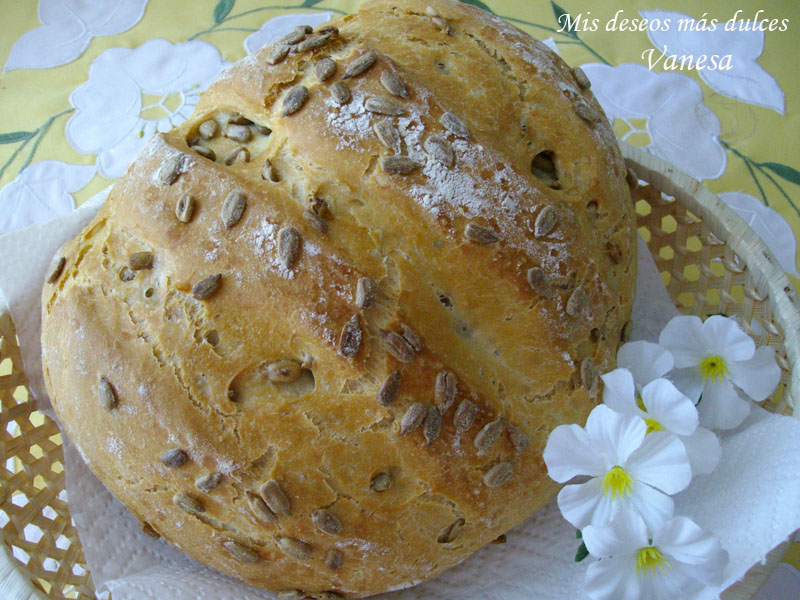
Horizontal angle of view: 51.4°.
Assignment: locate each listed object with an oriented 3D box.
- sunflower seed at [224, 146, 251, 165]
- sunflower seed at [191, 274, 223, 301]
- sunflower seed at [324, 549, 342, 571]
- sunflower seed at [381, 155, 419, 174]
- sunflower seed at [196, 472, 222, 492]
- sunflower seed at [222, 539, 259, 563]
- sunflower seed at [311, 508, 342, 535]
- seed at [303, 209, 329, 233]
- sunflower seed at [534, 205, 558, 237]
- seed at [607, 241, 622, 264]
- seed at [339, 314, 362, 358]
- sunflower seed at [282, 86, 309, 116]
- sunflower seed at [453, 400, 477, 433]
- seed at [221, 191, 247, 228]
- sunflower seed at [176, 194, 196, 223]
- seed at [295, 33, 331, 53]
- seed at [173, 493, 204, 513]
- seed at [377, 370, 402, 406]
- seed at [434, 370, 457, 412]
[{"bbox_3d":[-0.047,-0.042,0.243,0.010,0.004,0.005,-32,65,-6],"label":"sunflower seed"},{"bbox_3d":[-0.058,-0.005,0.251,0.010,0.003,0.004,-36,80,-6],"label":"sunflower seed"},{"bbox_3d":[-0.018,0.073,0.235,0.005,0.009,0.003,6,28,-11],"label":"sunflower seed"},{"bbox_3d":[0.000,-0.040,0.244,0.011,0.003,0.005,9,67,-2],"label":"sunflower seed"},{"bbox_3d":[-0.054,0.052,0.237,0.009,0.004,0.004,-24,87,6],"label":"sunflower seed"},{"bbox_3d":[-0.046,0.072,0.240,0.011,0.005,0.003,31,30,-6],"label":"sunflower seed"},{"bbox_3d":[-0.019,0.057,0.215,0.009,0.004,0.005,39,93,-11],"label":"sunflower seed"},{"bbox_3d":[-0.024,-0.022,0.235,0.010,0.003,0.004,40,27,14],"label":"seed"},{"bbox_3d":[0.042,-0.022,0.238,0.005,0.004,0.011,36,68,-7],"label":"sunflower seed"},{"bbox_3d":[0.071,-0.015,0.274,0.004,0.003,0.008,-28,90,-15],"label":"seed"},{"bbox_3d":[-0.014,0.010,0.239,0.006,0.004,0.012,9,78,-1],"label":"seed"},{"bbox_3d":[-0.032,-0.062,0.259,0.005,0.003,0.013,23,65,20],"label":"sunflower seed"},{"bbox_3d":[0.017,0.031,0.219,0.005,0.004,0.009,28,83,-14],"label":"sunflower seed"},{"bbox_3d":[-0.046,-0.025,0.229,0.006,0.004,0.011,7,71,10],"label":"seed"},{"bbox_3d":[-0.068,-0.029,0.263,0.006,0.003,0.009,4,77,4],"label":"sunflower seed"},{"bbox_3d":[-0.028,-0.084,0.271,0.011,0.004,0.005,-25,53,-9],"label":"seed"},{"bbox_3d":[-0.061,0.059,0.242,0.010,0.003,0.004,26,90,3],"label":"seed"},{"bbox_3d":[-0.003,0.025,0.242,0.005,0.003,0.011,32,81,0],"label":"seed"},{"bbox_3d":[0.012,0.024,0.218,0.005,0.004,0.011,7,85,-13],"label":"seed"}]

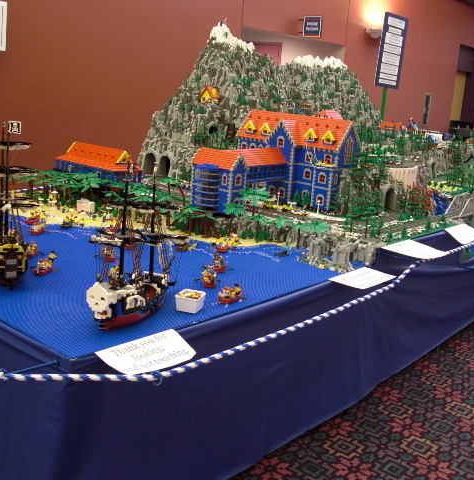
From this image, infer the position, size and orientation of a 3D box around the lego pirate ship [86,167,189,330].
[{"bbox_3d":[-0.291,0.009,1.948,0.185,0.460,0.320,12,15,28],"label":"lego pirate ship"}]

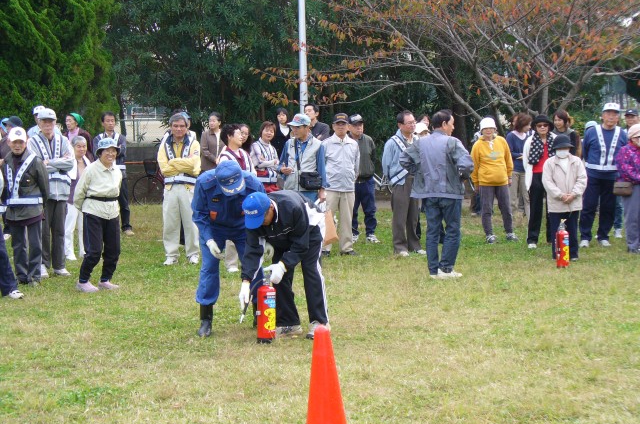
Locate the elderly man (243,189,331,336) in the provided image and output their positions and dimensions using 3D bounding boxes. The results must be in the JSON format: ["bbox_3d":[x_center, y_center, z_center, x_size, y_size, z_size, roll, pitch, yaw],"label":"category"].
[{"bbox_3d":[-0.258,0.348,9.550,0.540,1.020,0.640,3,6,37],"label":"elderly man"}]

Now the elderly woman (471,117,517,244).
[{"bbox_3d":[2.202,-0.412,16.190,0.540,1.570,0.360,-2,4,-4],"label":"elderly woman"}]

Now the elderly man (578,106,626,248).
[{"bbox_3d":[3.453,-0.449,15.484,0.560,1.720,0.370,-1,4,8],"label":"elderly man"}]

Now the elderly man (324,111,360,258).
[{"bbox_3d":[0.234,-0.327,14.759,0.480,1.624,0.320,-1,5,-5],"label":"elderly man"}]

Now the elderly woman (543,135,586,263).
[{"bbox_3d":[2.698,-0.172,14.066,0.490,1.366,0.320,0,5,9],"label":"elderly woman"}]

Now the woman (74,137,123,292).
[{"bbox_3d":[-2.204,0.020,12.692,0.460,1.510,0.380,-5,6,-40],"label":"woman"}]

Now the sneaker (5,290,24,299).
[{"bbox_3d":[-2.922,0.784,12.200,0.270,0.100,0.100,2,6,40],"label":"sneaker"}]

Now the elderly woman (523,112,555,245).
[{"bbox_3d":[2.659,-0.375,15.304,0.460,1.574,0.320,0,5,9],"label":"elderly woman"}]

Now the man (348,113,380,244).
[{"bbox_3d":[0.557,-0.427,16.009,0.480,1.616,0.320,-1,5,-7],"label":"man"}]

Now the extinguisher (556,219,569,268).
[{"bbox_3d":[2.531,0.327,13.284,0.150,0.502,0.150,-1,5,0],"label":"extinguisher"}]

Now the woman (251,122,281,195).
[{"bbox_3d":[-0.659,-0.304,15.138,0.430,1.538,0.300,-2,5,-14],"label":"woman"}]

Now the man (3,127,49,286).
[{"bbox_3d":[-3.033,-0.062,13.138,0.500,1.620,0.380,0,5,13],"label":"man"}]

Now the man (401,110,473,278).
[{"bbox_3d":[1.180,-0.191,12.744,0.680,1.652,0.380,1,5,23],"label":"man"}]

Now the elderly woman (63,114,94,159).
[{"bbox_3d":[-3.096,-0.423,16.234,0.450,1.658,0.300,2,5,30],"label":"elderly woman"}]

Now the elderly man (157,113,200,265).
[{"bbox_3d":[-1.612,-0.268,14.535,0.520,1.690,0.370,-2,4,-5],"label":"elderly man"}]

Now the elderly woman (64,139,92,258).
[{"bbox_3d":[-2.971,-0.166,15.692,0.440,1.500,0.350,-4,5,-35],"label":"elderly woman"}]

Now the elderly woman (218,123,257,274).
[{"bbox_3d":[-0.892,-0.151,13.790,0.460,1.570,0.350,-4,5,-32],"label":"elderly woman"}]

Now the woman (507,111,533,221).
[{"bbox_3d":[2.774,-0.563,17.739,0.440,1.580,0.360,-4,5,-32],"label":"woman"}]

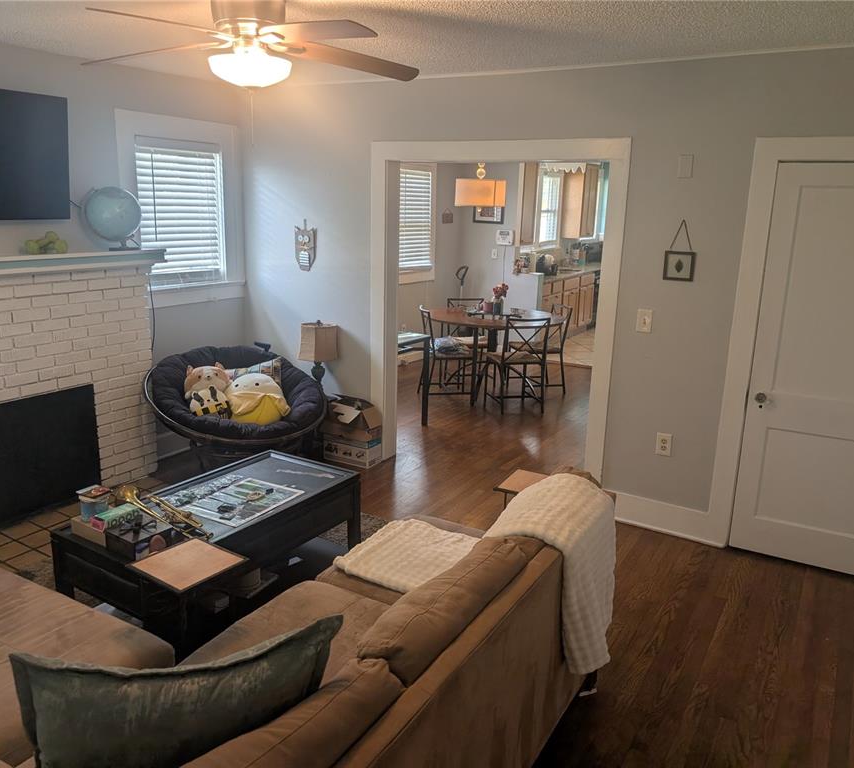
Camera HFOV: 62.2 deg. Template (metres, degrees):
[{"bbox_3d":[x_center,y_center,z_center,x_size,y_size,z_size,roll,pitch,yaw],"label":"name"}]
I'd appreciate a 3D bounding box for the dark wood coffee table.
[{"bbox_3d":[-0.940,0.747,3.297,0.615,0.452,1.230,10,17,31],"label":"dark wood coffee table"}]

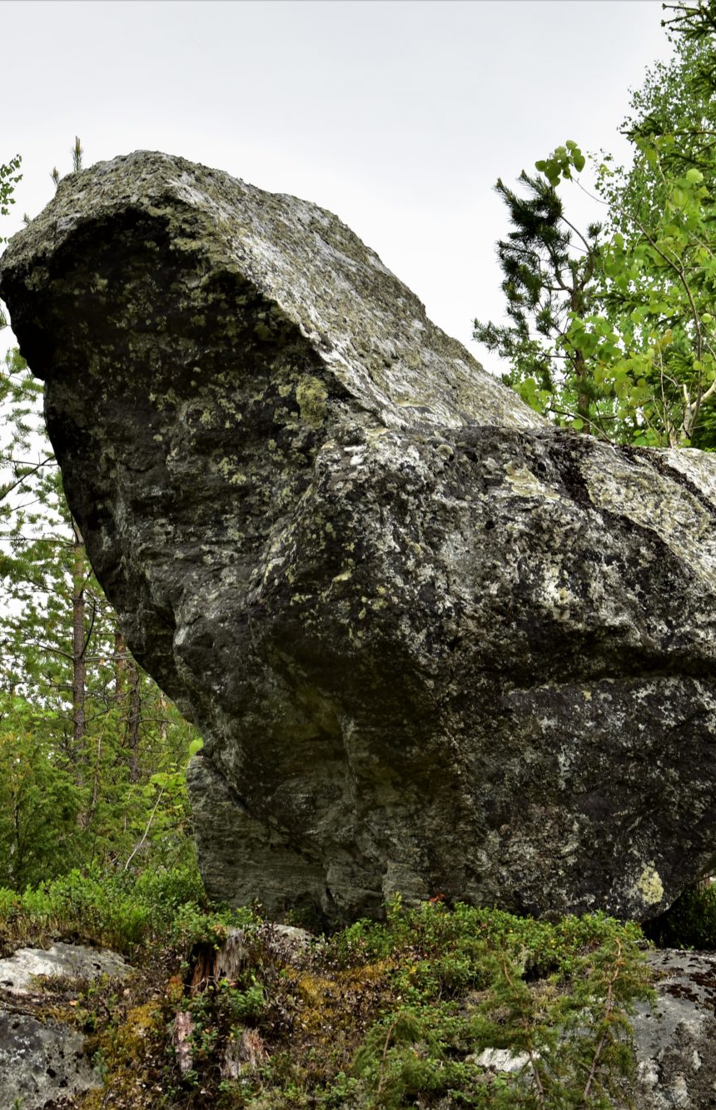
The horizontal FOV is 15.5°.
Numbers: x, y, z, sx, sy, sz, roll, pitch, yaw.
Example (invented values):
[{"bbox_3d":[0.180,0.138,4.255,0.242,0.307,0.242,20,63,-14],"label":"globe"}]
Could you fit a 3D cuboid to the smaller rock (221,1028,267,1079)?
[{"bbox_3d":[-0.307,1.342,7.100,0.120,0.140,0.100,0,-8,0],"label":"smaller rock"}]

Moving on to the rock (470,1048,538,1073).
[{"bbox_3d":[0.394,1.363,7.100,0.185,0.075,0.130,0,-8,0],"label":"rock"}]

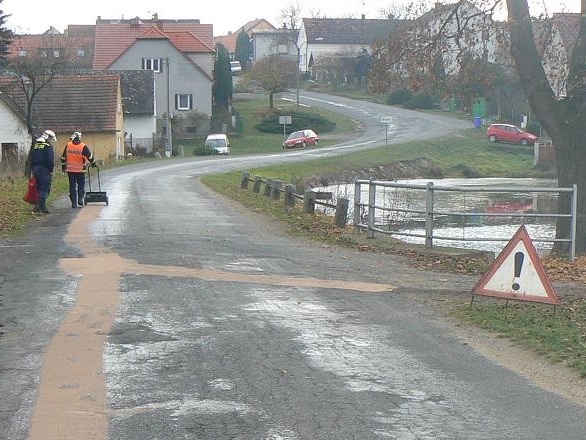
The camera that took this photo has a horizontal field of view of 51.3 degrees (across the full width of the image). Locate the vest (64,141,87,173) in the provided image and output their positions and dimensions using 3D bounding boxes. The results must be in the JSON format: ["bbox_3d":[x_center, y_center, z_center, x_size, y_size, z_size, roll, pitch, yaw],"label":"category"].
[{"bbox_3d":[-5.237,-1.507,14.700,0.500,0.750,0.320,-1,8,-8],"label":"vest"}]

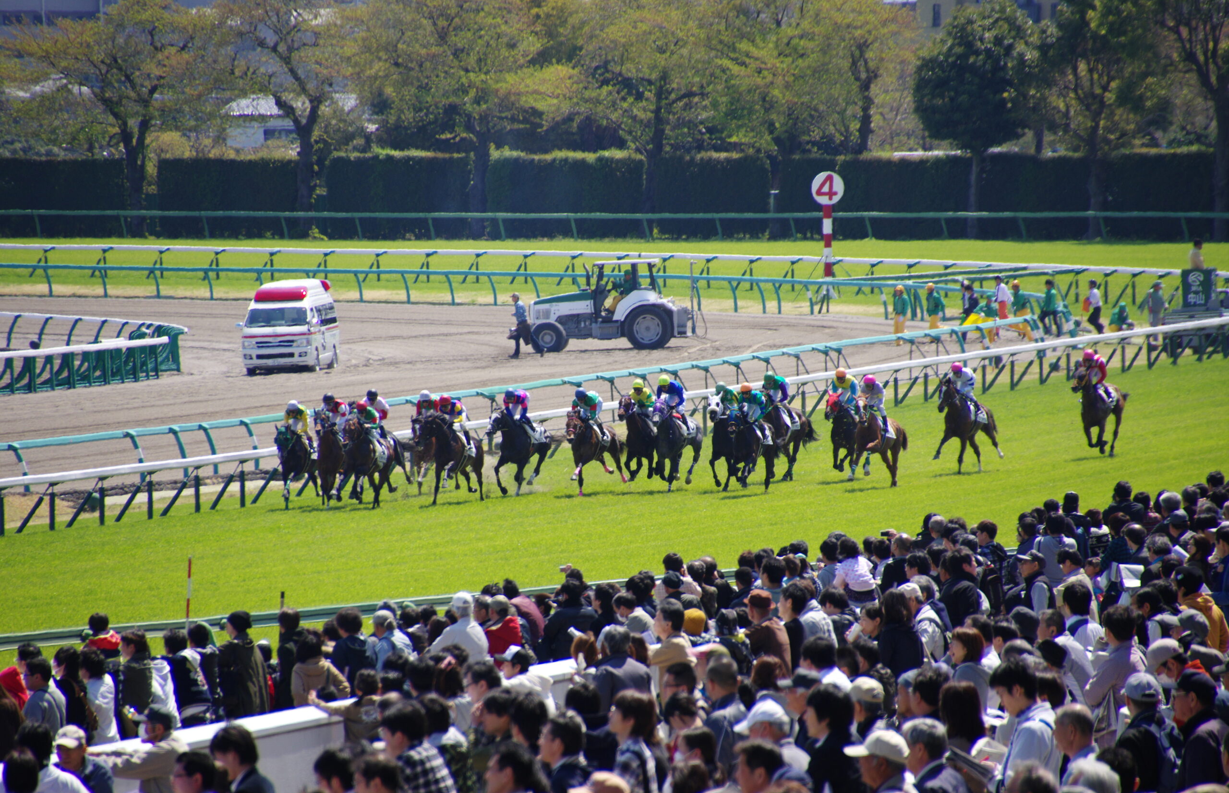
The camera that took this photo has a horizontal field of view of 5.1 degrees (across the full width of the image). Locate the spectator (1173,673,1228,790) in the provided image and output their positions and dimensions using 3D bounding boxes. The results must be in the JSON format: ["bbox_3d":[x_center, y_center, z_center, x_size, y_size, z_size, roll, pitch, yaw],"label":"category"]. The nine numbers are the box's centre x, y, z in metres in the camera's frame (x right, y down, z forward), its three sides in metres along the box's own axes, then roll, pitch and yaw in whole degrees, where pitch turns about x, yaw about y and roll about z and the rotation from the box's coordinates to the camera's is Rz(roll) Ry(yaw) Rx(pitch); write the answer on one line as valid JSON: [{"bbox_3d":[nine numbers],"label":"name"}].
[{"bbox_3d":[2.908,2.188,68.026,0.320,1.680,0.480,1,2,37],"label":"spectator"}]

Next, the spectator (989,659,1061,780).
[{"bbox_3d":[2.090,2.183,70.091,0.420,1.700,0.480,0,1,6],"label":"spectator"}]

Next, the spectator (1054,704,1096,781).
[{"bbox_3d":[2.428,2.445,72.029,0.320,1.670,0.480,2,3,37],"label":"spectator"}]

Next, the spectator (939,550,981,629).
[{"bbox_3d":[2.810,2.084,112.027,0.320,1.700,0.480,-2,3,-45],"label":"spectator"}]

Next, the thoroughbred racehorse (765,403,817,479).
[{"bbox_3d":[3.516,0.840,286.229,0.600,1.900,2.400,0,1,20],"label":"thoroughbred racehorse"}]

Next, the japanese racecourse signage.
[{"bbox_3d":[16.275,-3.005,384.000,0.830,1.120,0.750,0,2,10],"label":"japanese racecourse signage"}]

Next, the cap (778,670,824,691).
[{"bbox_3d":[1.131,1.724,84.000,0.270,0.130,0.180,1,2,16],"label":"cap"}]

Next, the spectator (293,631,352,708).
[{"bbox_3d":[-2.586,2.855,121.255,0.500,1.620,0.340,-1,1,-30],"label":"spectator"}]

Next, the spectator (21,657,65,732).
[{"bbox_3d":[-4.689,2.990,113.139,0.320,1.700,0.500,1,1,32],"label":"spectator"}]

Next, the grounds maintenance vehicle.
[{"bbox_3d":[-0.108,-2.571,387.000,4.500,2.520,2.000,0,2,6],"label":"grounds maintenance vehicle"}]

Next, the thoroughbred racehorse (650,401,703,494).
[{"bbox_3d":[1.324,1.036,295.000,0.600,1.970,2.500,1,2,14],"label":"thoroughbred racehorse"}]

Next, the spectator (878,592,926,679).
[{"bbox_3d":[2.350,2.395,113.139,0.460,1.620,0.320,-1,1,-27],"label":"spectator"}]

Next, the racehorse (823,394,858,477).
[{"bbox_3d":[4.941,0.821,288.000,0.620,1.820,2.400,1,2,19],"label":"racehorse"}]

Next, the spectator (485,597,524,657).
[{"bbox_3d":[-0.981,2.576,121.026,0.480,1.660,0.320,-2,2,-41],"label":"spectator"}]

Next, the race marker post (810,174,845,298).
[{"bbox_3d":[6.844,-5.180,442.000,1.060,4.060,0.400,0,2,6],"label":"race marker post"}]

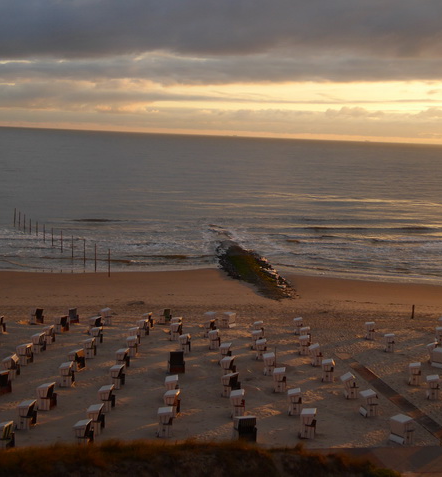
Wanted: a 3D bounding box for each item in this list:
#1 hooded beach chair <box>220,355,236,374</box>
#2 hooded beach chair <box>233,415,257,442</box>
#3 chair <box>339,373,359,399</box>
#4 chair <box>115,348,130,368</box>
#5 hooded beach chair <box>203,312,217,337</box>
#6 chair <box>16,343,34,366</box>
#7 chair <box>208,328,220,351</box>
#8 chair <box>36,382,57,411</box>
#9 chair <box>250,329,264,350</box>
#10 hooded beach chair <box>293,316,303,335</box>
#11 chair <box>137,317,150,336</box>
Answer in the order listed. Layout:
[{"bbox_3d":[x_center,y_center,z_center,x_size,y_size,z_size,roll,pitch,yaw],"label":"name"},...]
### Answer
[{"bbox_3d":[0.605,10.526,67.221,1.000,1.520,1.200,5,8,19],"label":"hooded beach chair"},{"bbox_3d":[1.574,12.277,52.050,1.170,1.650,1.000,0,8,-19],"label":"hooded beach chair"},{"bbox_3d":[10.073,11.579,63.175,1.150,1.650,1.200,2,7,-4],"label":"chair"},{"bbox_3d":[-8.187,10.034,67.350,0.884,1.620,1.210,4,8,11],"label":"chair"},{"bbox_3d":[-0.993,9.234,82.525,0.970,1.600,1.200,5,8,22],"label":"hooded beach chair"},{"bbox_3d":[-16.419,9.733,67.671,0.950,1.600,1.200,4,7,11],"label":"chair"},{"bbox_3d":[-0.568,9.201,73.953,0.930,1.590,1.220,3,7,6],"label":"chair"},{"bbox_3d":[-11.849,10.715,55.157,0.950,1.600,1.200,4,7,13],"label":"chair"},{"bbox_3d":[3.497,9.944,79.670,1.000,1.650,1.170,3,7,7],"label":"chair"},{"bbox_3d":[8.380,9.425,87.922,1.000,1.650,1.170,3,7,8],"label":"hooded beach chair"},{"bbox_3d":[-7.682,8.883,79.979,0.950,1.600,1.200,4,8,14],"label":"chair"}]

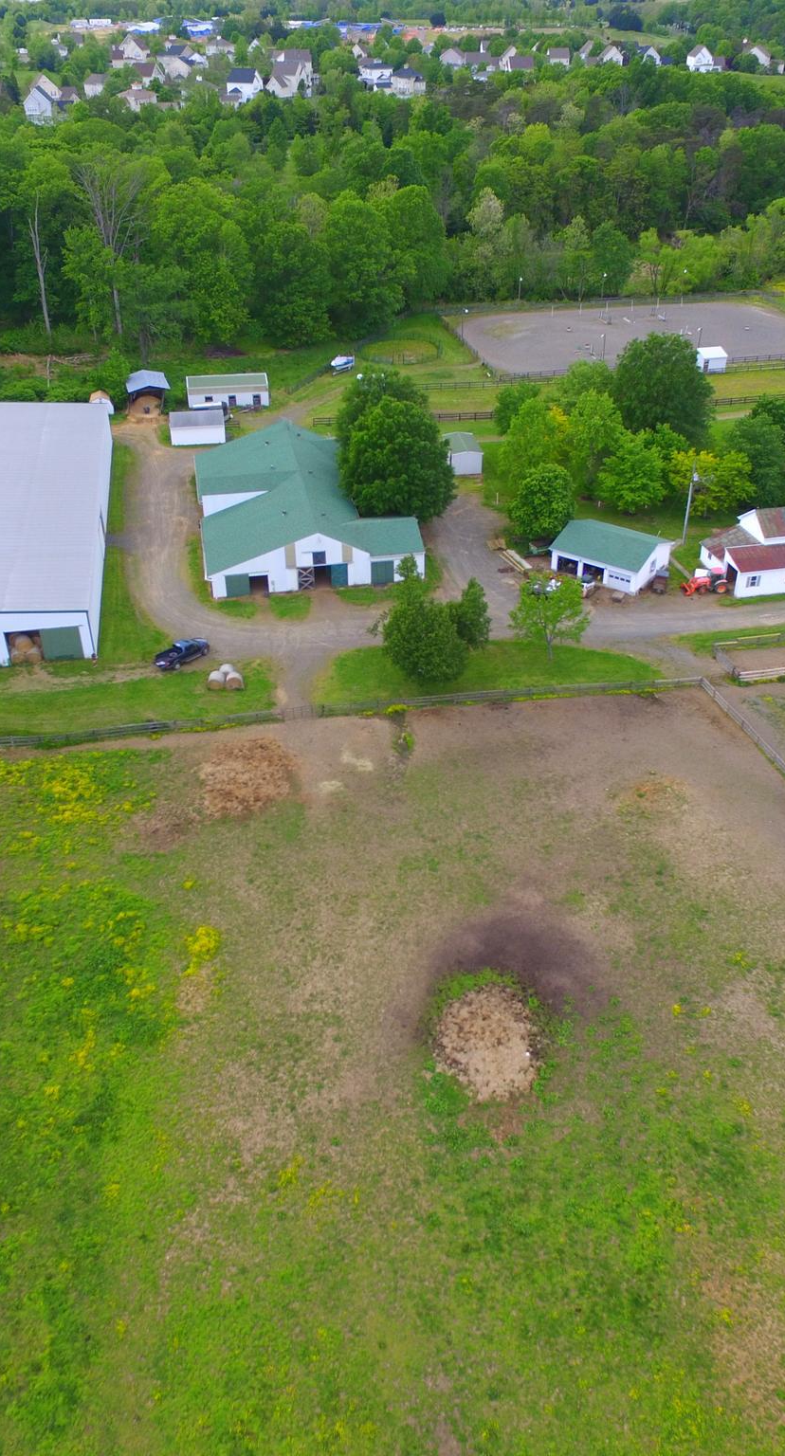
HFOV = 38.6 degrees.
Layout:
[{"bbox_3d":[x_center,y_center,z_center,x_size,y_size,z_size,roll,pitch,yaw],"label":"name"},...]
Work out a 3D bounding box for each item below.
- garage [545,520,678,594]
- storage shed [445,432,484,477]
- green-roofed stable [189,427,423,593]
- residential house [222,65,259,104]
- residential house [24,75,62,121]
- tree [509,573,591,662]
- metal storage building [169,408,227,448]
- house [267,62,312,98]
[{"bbox_3d":[23.896,-19.354,121.888,10.270,4.233,9.236,22,41,28],"label":"garage"},{"bbox_3d":[9.380,-36.510,149.460,4.050,3.150,7.200,-5,35,-9],"label":"storage shed"},{"bbox_3d":[-10.740,-27.060,131.930,23.300,6.800,35.200,-6,35,-10],"label":"green-roofed stable"},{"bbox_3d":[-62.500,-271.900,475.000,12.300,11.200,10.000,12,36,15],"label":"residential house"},{"bbox_3d":[-109.462,-196.964,351.767,11.000,11.500,12.500,-3,36,-5],"label":"residential house"},{"bbox_3d":[15.340,-9.970,106.120,7.600,8.700,7.600,1,34,0],"label":"tree"},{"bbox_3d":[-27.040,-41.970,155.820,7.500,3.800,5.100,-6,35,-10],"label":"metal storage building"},{"bbox_3d":[-35.782,-234.530,406.433,14.000,10.000,11.500,18,39,23],"label":"house"}]

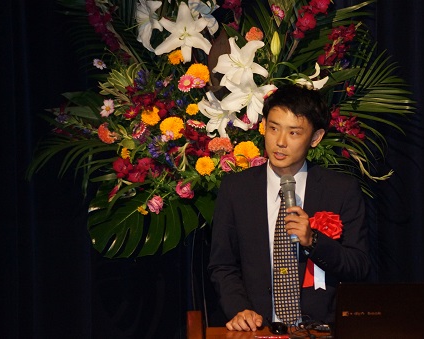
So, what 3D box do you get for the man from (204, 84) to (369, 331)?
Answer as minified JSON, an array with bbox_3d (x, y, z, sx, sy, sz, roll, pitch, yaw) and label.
[{"bbox_3d":[0.220,0.624,12.030,0.500,1.730,0.380,1,2,14],"label":"man"}]

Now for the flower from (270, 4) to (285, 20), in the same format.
[{"bbox_3d":[0.200,-0.475,12.800,0.045,0.048,0.027,0,2,6],"label":"flower"}]

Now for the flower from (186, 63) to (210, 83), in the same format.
[{"bbox_3d":[-0.040,-0.280,12.450,0.071,0.065,0.044,0,-6,0],"label":"flower"}]

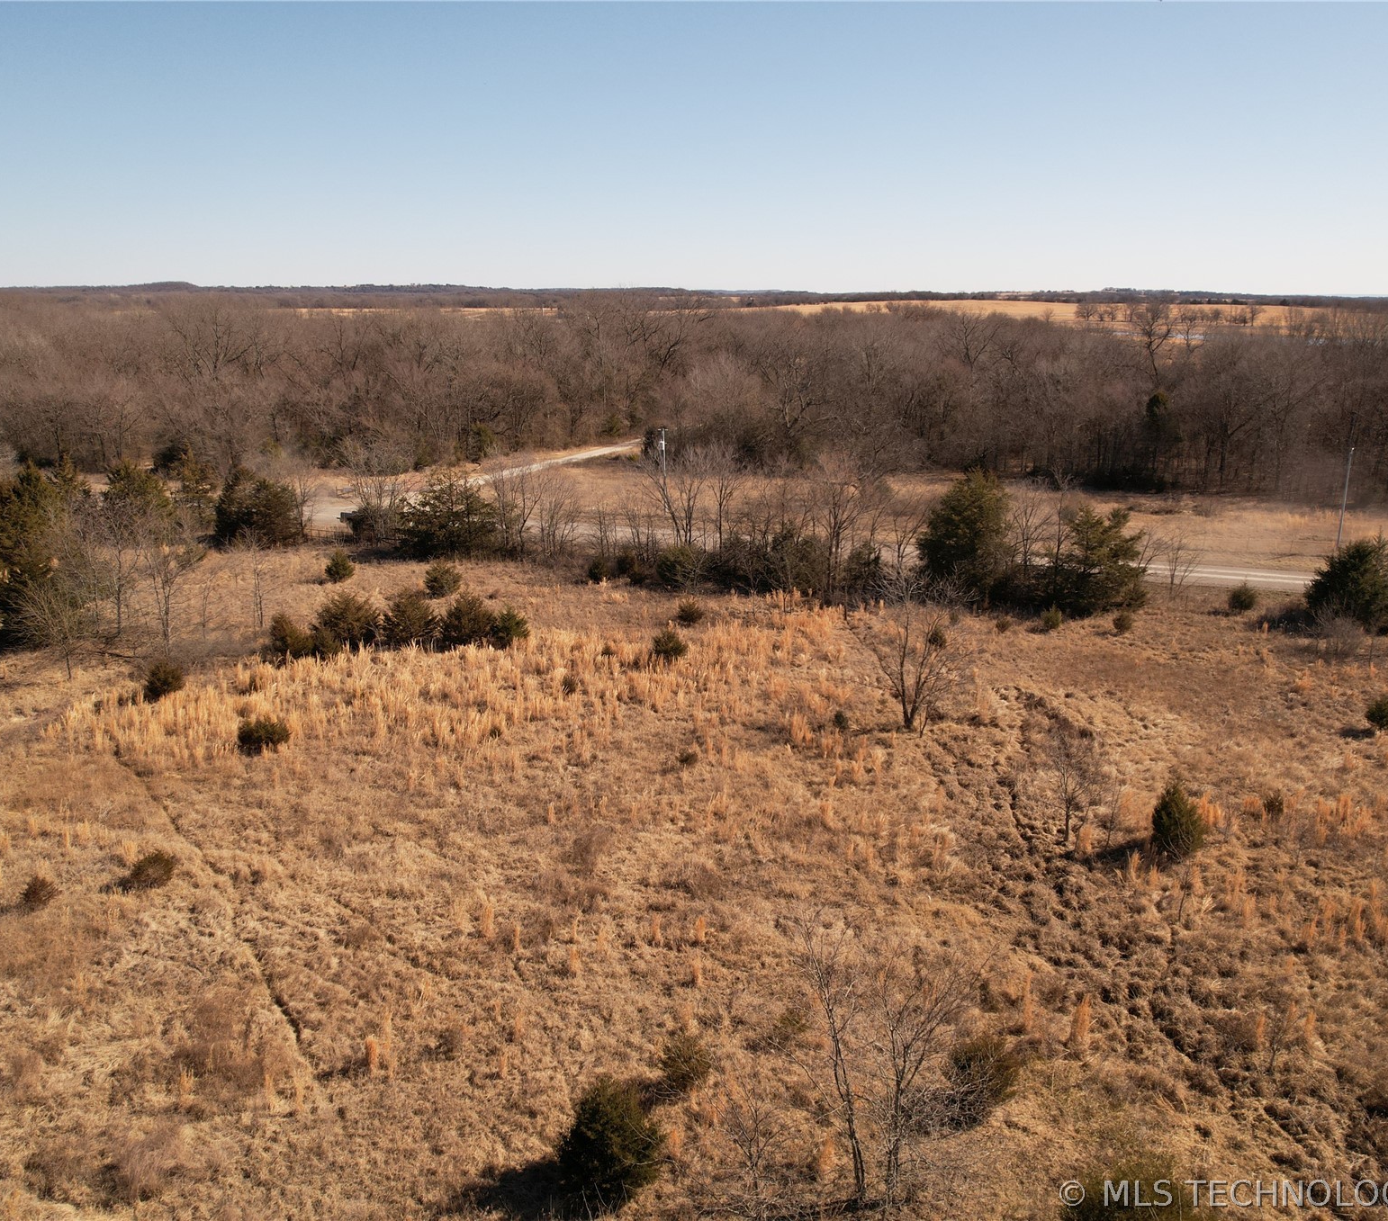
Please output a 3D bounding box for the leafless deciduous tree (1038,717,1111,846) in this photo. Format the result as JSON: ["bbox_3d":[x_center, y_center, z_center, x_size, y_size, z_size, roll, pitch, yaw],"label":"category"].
[{"bbox_3d":[14.081,6.372,41.664,2.550,5.050,2.550,6,17,19],"label":"leafless deciduous tree"}]

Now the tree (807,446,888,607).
[{"bbox_3d":[10.094,-5.551,74.272,5.330,10.130,5.330,2,16,8],"label":"tree"}]

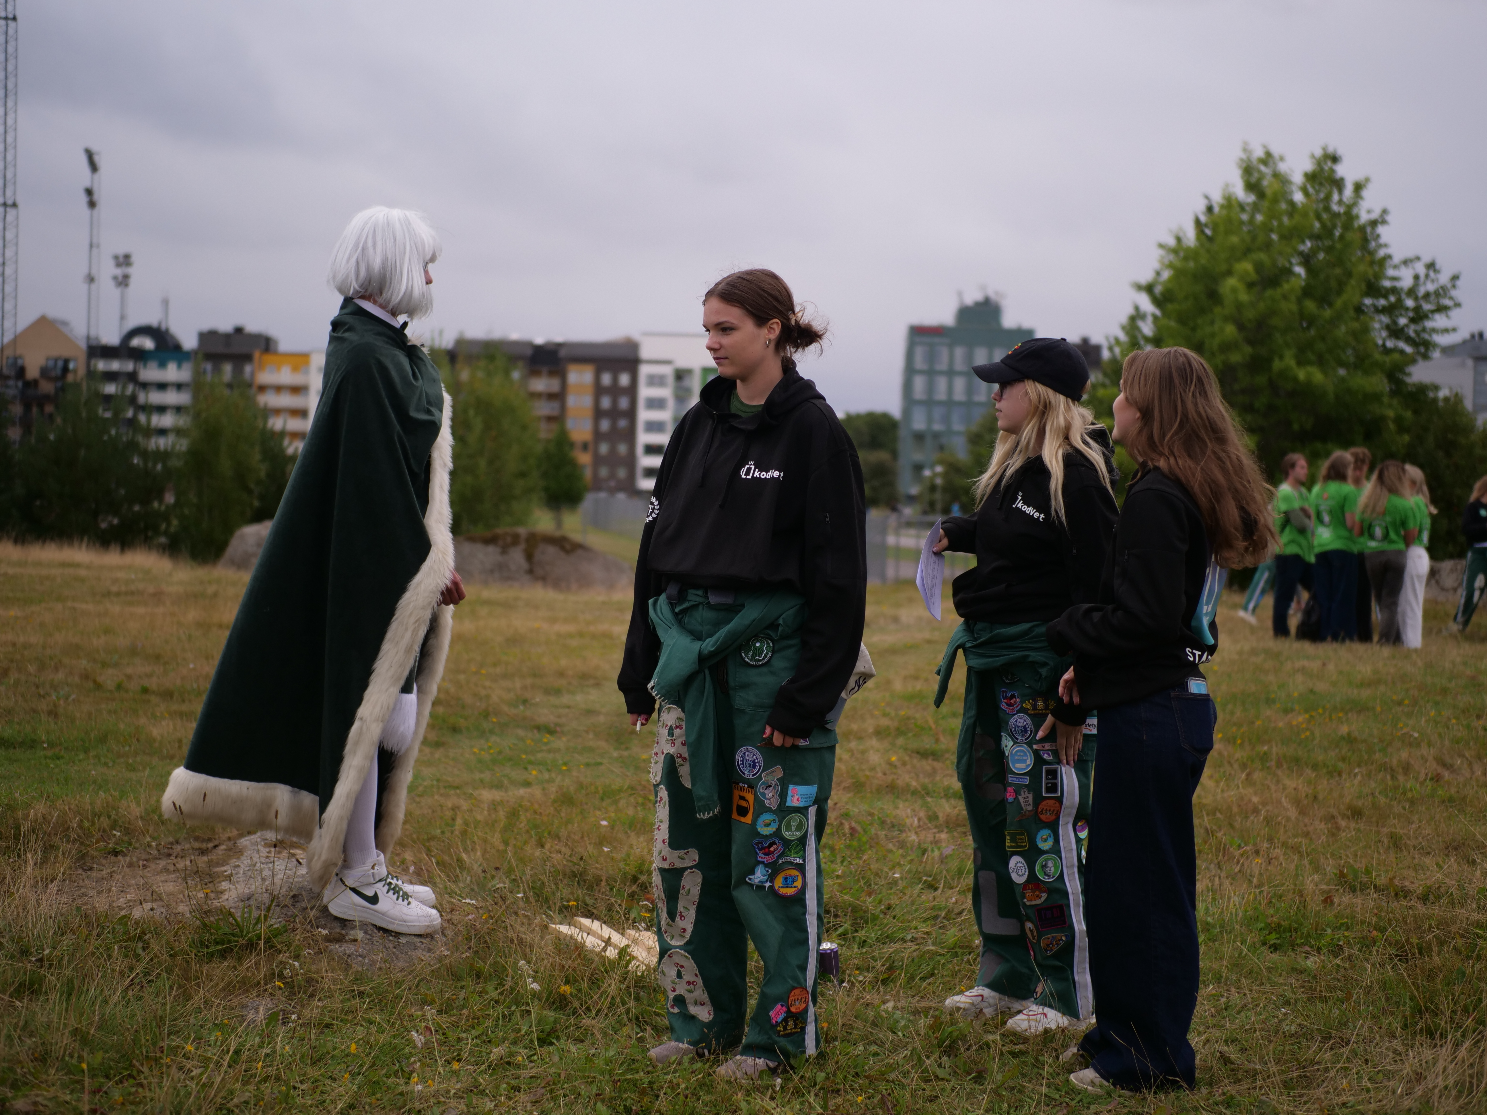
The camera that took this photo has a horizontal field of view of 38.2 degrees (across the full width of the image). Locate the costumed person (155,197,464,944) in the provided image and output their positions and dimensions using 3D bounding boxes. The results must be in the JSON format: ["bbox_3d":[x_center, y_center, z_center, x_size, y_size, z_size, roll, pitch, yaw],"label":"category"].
[{"bbox_3d":[-1.085,0.034,5.400,0.720,1.820,0.620,1,2,13],"label":"costumed person"}]

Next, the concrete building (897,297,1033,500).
[{"bbox_3d":[26.619,-19.113,257.000,14.800,24.000,15.000,2,2,2],"label":"concrete building"}]

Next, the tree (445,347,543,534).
[{"bbox_3d":[-4.963,-2.215,42.000,2.100,3.800,2.100,1,2,-6],"label":"tree"}]

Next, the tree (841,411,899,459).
[{"bbox_3d":[7.065,-5.510,125.000,5.200,6.200,5.000,1,1,0],"label":"tree"}]

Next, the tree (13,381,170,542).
[{"bbox_3d":[-13.059,-1.826,43.000,3.100,3.400,2.900,1,1,0],"label":"tree"}]

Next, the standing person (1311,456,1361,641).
[{"bbox_3d":[5.291,-0.099,19.200,0.460,1.710,0.330,3,2,34],"label":"standing person"}]

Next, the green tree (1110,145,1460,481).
[{"bbox_3d":[10.826,-3.896,43.000,6.900,8.600,6.600,2,2,14],"label":"green tree"}]

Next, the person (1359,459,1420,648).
[{"bbox_3d":[5.708,-0.036,19.000,0.500,1.650,0.350,2,2,25],"label":"person"}]

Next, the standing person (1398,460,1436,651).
[{"bbox_3d":[5.914,-0.010,18.900,0.360,1.630,0.440,2,2,28],"label":"standing person"}]

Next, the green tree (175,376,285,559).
[{"bbox_3d":[-9.334,-1.614,39.000,2.200,3.400,2.100,1,1,0],"label":"green tree"}]

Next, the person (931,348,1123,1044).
[{"bbox_3d":[0.669,0.299,5.100,0.440,1.650,0.500,0,2,-41],"label":"person"}]

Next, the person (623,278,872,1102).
[{"bbox_3d":[-0.001,0.244,4.670,0.520,1.730,0.360,2,2,25],"label":"person"}]

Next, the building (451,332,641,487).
[{"bbox_3d":[-25.157,-18.242,272.000,23.500,19.300,13.000,2,2,-2],"label":"building"}]

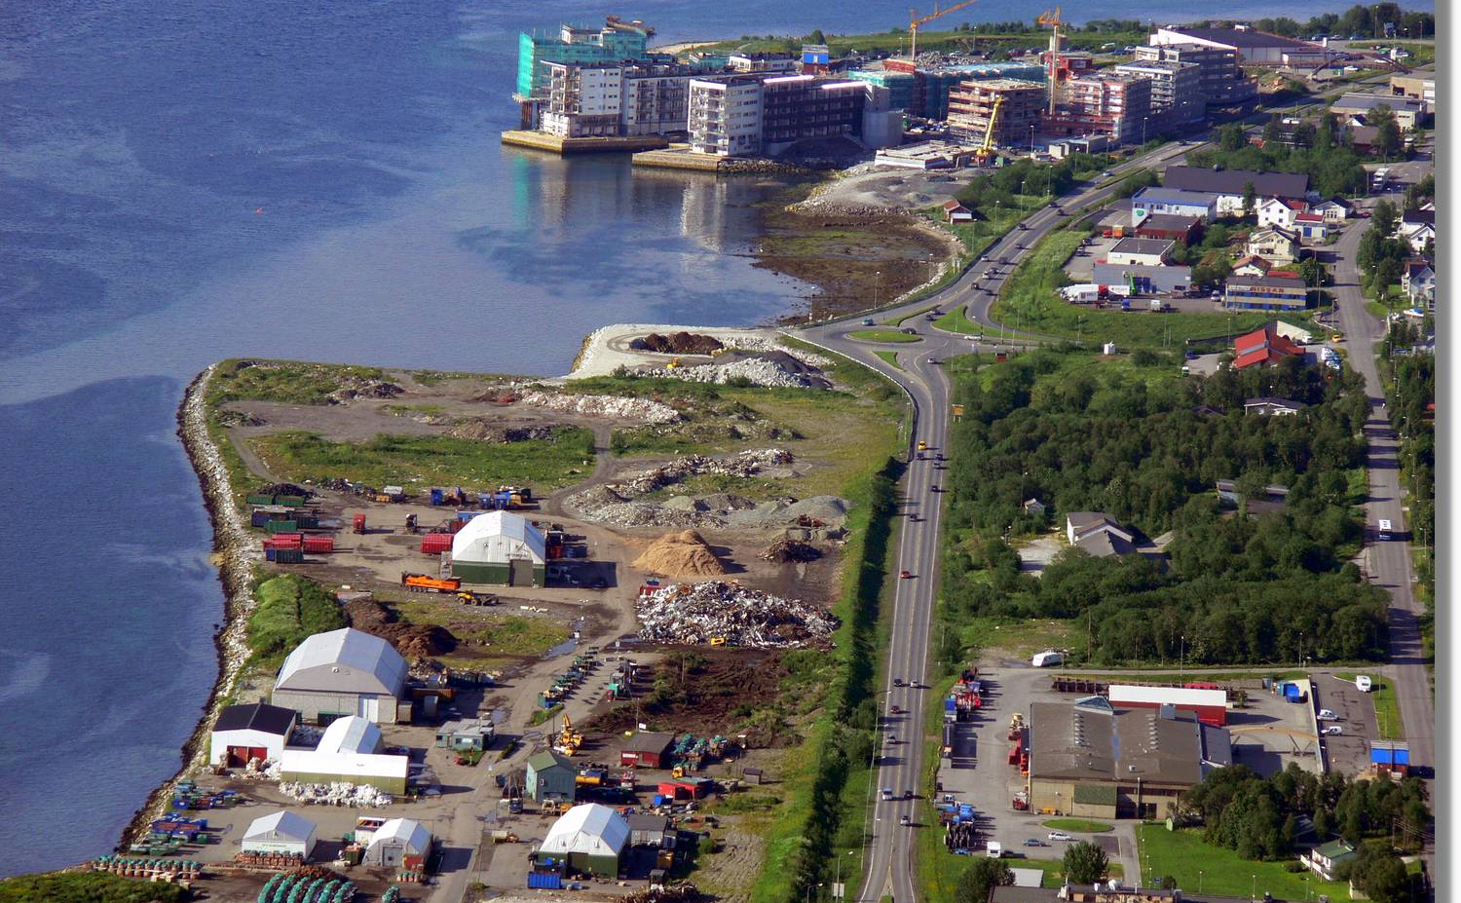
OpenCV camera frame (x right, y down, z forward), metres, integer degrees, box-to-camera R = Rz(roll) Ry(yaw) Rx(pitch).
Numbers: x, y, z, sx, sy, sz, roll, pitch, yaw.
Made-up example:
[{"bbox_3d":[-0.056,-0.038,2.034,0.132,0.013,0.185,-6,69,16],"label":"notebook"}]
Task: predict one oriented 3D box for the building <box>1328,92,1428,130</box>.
[{"bbox_3d":[186.769,-97.864,3745.483,25.500,6.100,31.000,3,8,4],"label":"building"}]

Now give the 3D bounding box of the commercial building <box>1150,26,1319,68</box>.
[{"bbox_3d":[155.454,-123.264,3936.612,29.500,6.300,51.000,-1,9,-26],"label":"commercial building"}]

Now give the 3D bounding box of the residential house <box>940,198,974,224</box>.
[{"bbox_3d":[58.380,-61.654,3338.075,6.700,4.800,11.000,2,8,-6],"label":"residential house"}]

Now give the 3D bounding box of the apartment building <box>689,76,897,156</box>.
[{"bbox_3d":[16.639,-91.590,3493.764,63.000,18.800,14.500,-6,12,-44],"label":"apartment building"}]

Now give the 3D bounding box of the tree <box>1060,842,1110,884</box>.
[{"bbox_3d":[64.947,74.744,2368.035,8.300,7.500,8.300,3,8,0],"label":"tree"}]

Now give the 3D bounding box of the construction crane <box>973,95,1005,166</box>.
[{"bbox_3d":[72.495,-90.136,3633.821,7.300,18.500,10.000,3,8,0],"label":"construction crane"}]

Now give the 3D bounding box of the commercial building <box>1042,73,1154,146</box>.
[{"bbox_3d":[101.160,-95.460,3571.050,22.000,16.500,24.000,5,9,17],"label":"commercial building"}]

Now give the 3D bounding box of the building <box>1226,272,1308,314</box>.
[{"bbox_3d":[133.010,-39.400,3217.390,19.800,6.800,13.000,3,9,1],"label":"building"}]

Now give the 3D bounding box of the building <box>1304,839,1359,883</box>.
[{"bbox_3d":[115.160,77.440,2452.000,9.000,5.600,10.500,0,9,-18],"label":"building"}]

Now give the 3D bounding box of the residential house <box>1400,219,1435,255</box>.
[{"bbox_3d":[182.627,-56.315,3405.891,9.800,7.600,11.000,3,8,0],"label":"residential house"}]

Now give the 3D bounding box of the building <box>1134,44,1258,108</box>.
[{"bbox_3d":[130.360,-105.960,3644.680,16.500,16.000,31.000,11,12,42],"label":"building"}]

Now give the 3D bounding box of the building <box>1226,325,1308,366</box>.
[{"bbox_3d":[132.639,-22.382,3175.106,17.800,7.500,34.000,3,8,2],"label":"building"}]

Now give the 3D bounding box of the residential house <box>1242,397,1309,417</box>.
[{"bbox_3d":[122.701,-9.535,2923.643,12.600,4.000,9.500,4,8,9],"label":"residential house"}]

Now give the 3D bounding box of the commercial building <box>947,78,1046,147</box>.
[{"bbox_3d":[72.110,-91.604,3512.676,16.500,15.200,20.000,-6,12,-44],"label":"commercial building"}]

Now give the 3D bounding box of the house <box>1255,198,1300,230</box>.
[{"bbox_3d":[141.590,-61.870,3345.560,8.000,7.600,10.500,5,9,12],"label":"house"}]

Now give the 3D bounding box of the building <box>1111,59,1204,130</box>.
[{"bbox_3d":[122.822,-102.710,3741.468,18.000,16.500,25.000,5,8,17],"label":"building"}]

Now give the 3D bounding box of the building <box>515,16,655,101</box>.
[{"bbox_3d":[-41.399,-105.664,3675.328,33.500,28.500,18.500,2,8,-9],"label":"building"}]

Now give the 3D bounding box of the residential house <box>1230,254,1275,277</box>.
[{"bbox_3d":[130.750,-44.800,3238.930,8.500,6.800,12.000,4,9,11],"label":"residential house"}]

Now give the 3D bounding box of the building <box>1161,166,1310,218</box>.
[{"bbox_3d":[130.407,-66.911,3333.586,36.500,10.700,18.000,4,8,7],"label":"building"}]

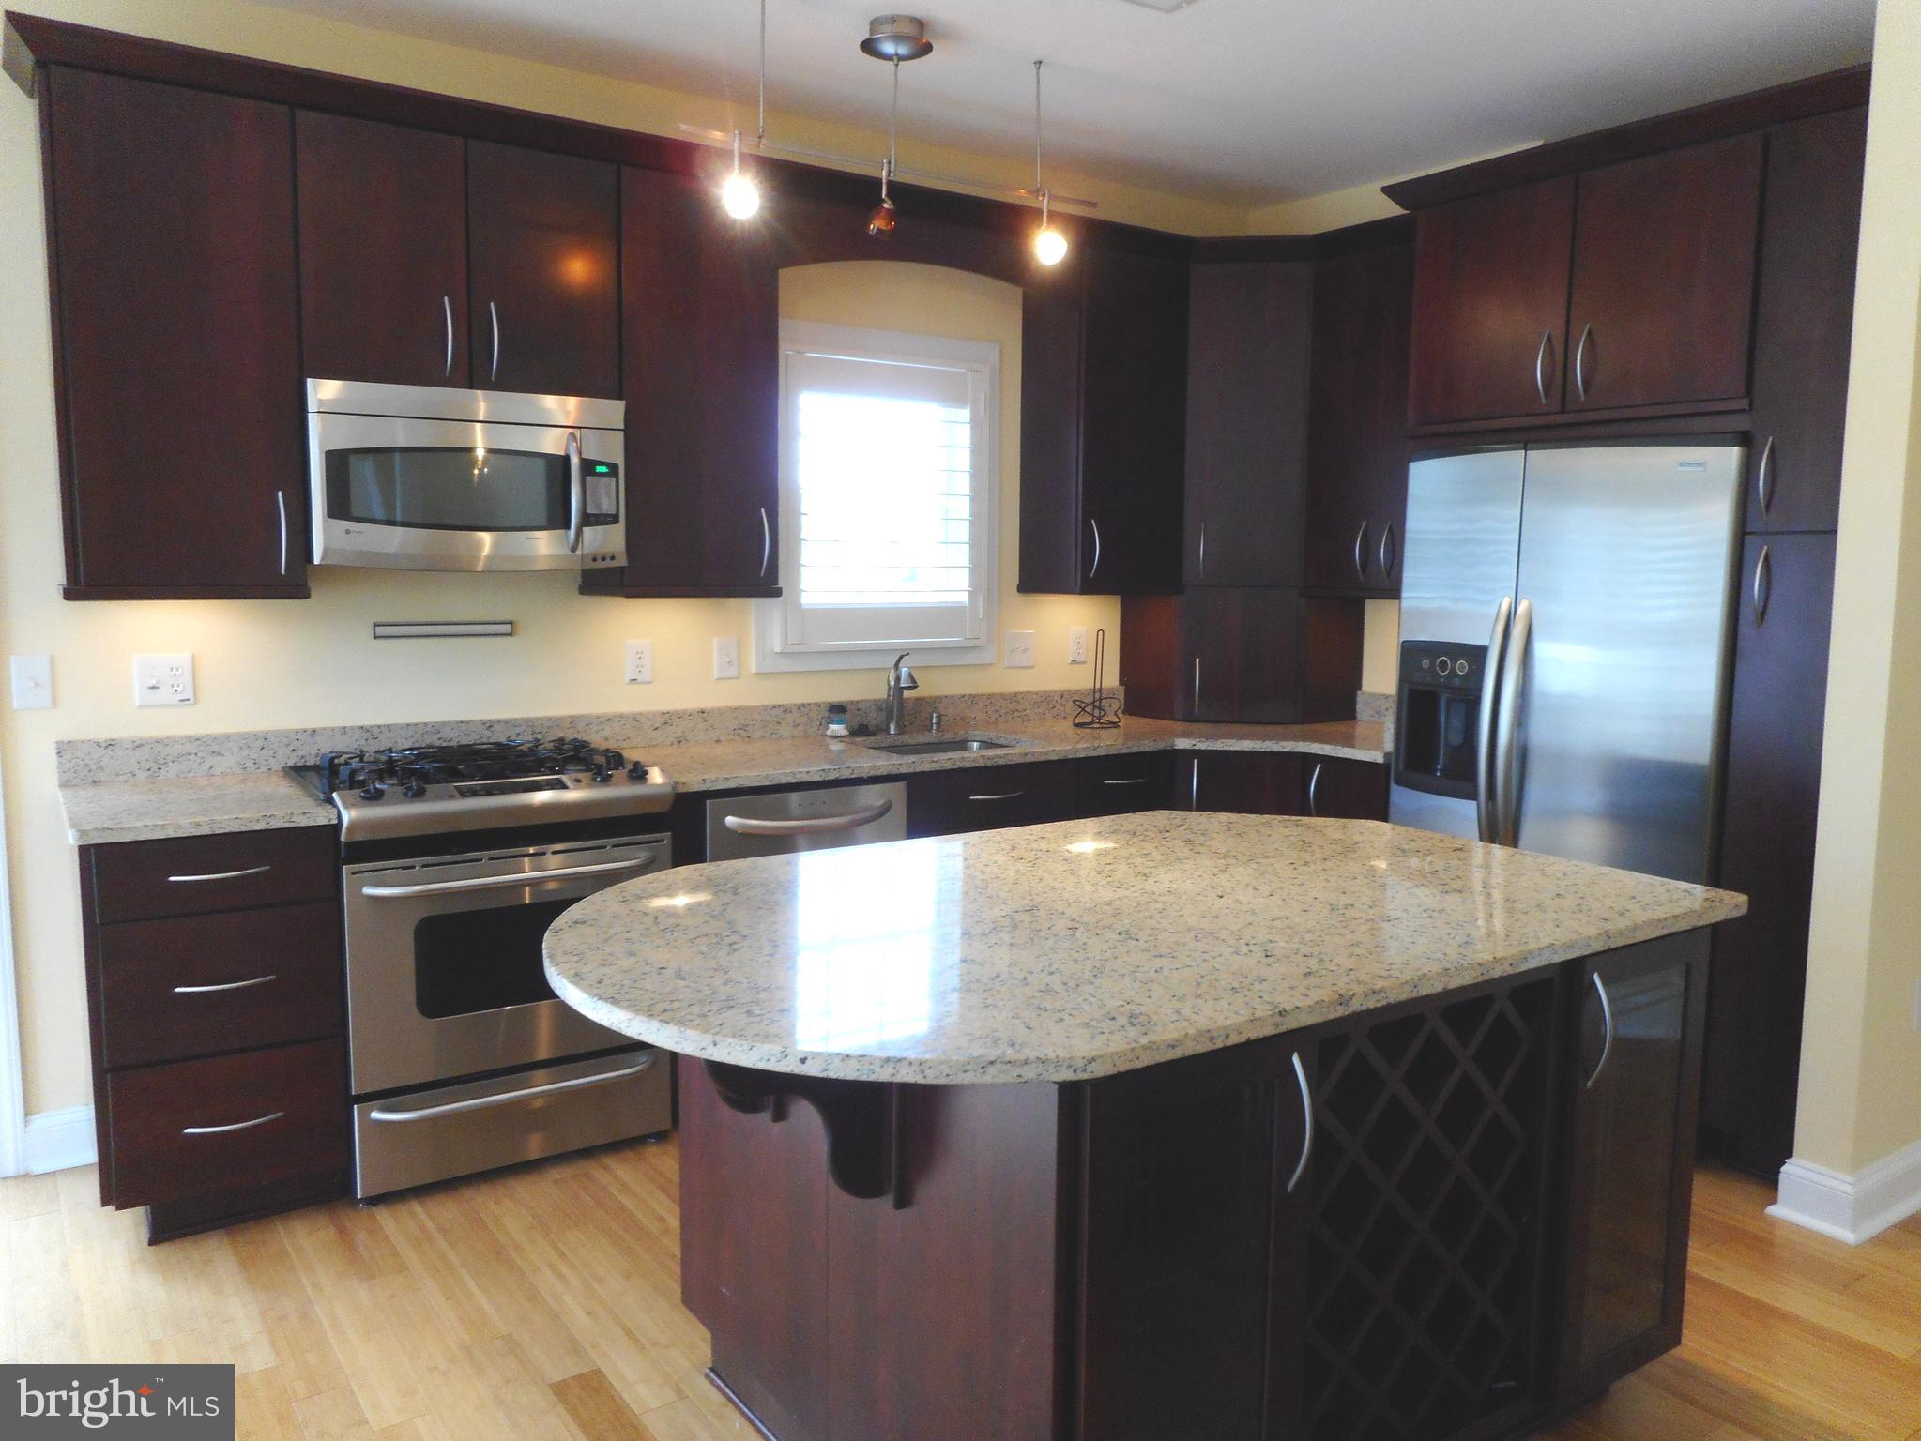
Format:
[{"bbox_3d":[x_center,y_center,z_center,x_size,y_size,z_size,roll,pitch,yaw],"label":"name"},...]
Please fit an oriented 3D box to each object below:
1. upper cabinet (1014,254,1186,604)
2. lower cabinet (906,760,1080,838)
[{"bbox_3d":[0.482,-0.972,4.665,0.444,1.089,0.332,-4,8,-33],"label":"upper cabinet"},{"bbox_3d":[-0.069,0.531,4.310,0.607,0.879,0.614,-4,8,-33],"label":"lower cabinet"}]

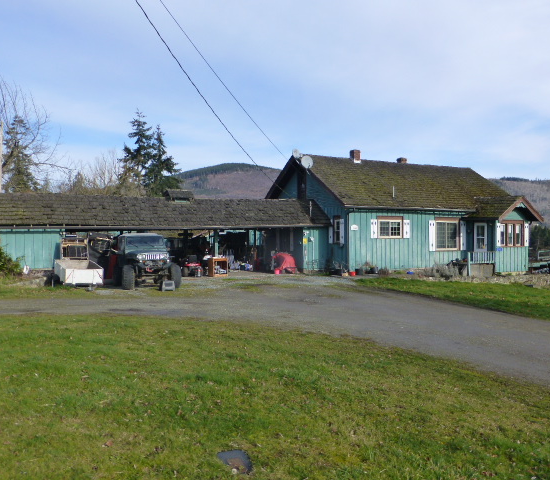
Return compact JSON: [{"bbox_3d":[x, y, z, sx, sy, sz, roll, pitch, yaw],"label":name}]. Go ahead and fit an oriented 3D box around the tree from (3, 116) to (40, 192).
[{"bbox_3d":[-25.400,-5.300,50.000,4.800,14.200,4.800,0,0,0],"label":"tree"}]

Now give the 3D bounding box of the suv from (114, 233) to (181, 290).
[{"bbox_3d":[-4.790,0.730,18.300,1.920,1.980,3.950,0,0,-25],"label":"suv"}]

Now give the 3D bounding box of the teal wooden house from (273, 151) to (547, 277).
[{"bbox_3d":[7.728,-1.745,29.189,13.475,6.566,11.760,0,0,-26],"label":"teal wooden house"}]

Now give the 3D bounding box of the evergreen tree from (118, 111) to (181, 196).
[{"bbox_3d":[-12.600,-5.600,50.000,6.800,14.700,6.600,0,0,0],"label":"evergreen tree"}]

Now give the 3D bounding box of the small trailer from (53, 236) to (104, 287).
[{"bbox_3d":[-7.100,0.810,18.000,1.600,1.650,2.800,0,0,-26],"label":"small trailer"}]

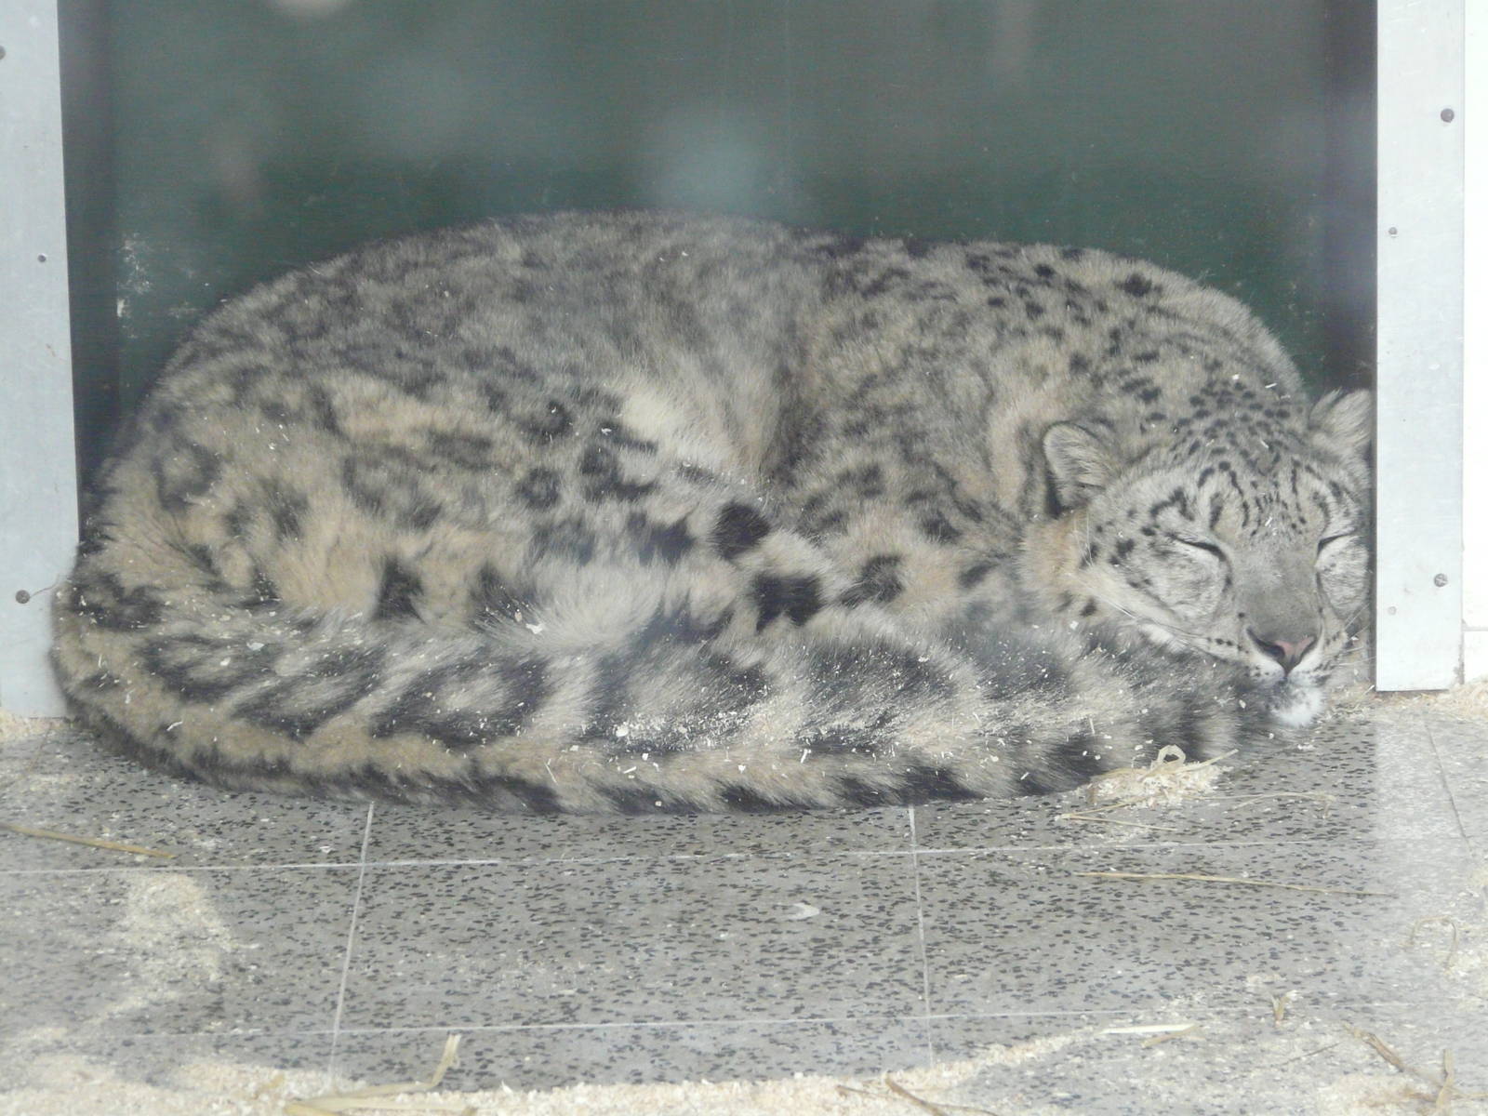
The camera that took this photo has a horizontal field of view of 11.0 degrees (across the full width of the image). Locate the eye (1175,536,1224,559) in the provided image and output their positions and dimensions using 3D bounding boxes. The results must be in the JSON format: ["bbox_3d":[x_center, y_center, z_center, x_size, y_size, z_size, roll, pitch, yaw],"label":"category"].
[{"bbox_3d":[0.270,-0.006,4.565,0.031,0.013,0.012,2,13,0],"label":"eye"}]

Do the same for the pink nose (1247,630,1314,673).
[{"bbox_3d":[0.316,0.055,4.525,0.041,0.026,0.021,-6,15,-9],"label":"pink nose"}]

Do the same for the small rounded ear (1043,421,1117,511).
[{"bbox_3d":[0.201,-0.055,4.610,0.043,0.051,0.027,-11,12,3],"label":"small rounded ear"}]

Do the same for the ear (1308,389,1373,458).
[{"bbox_3d":[0.362,-0.080,4.650,0.043,0.045,0.026,3,14,-18],"label":"ear"}]

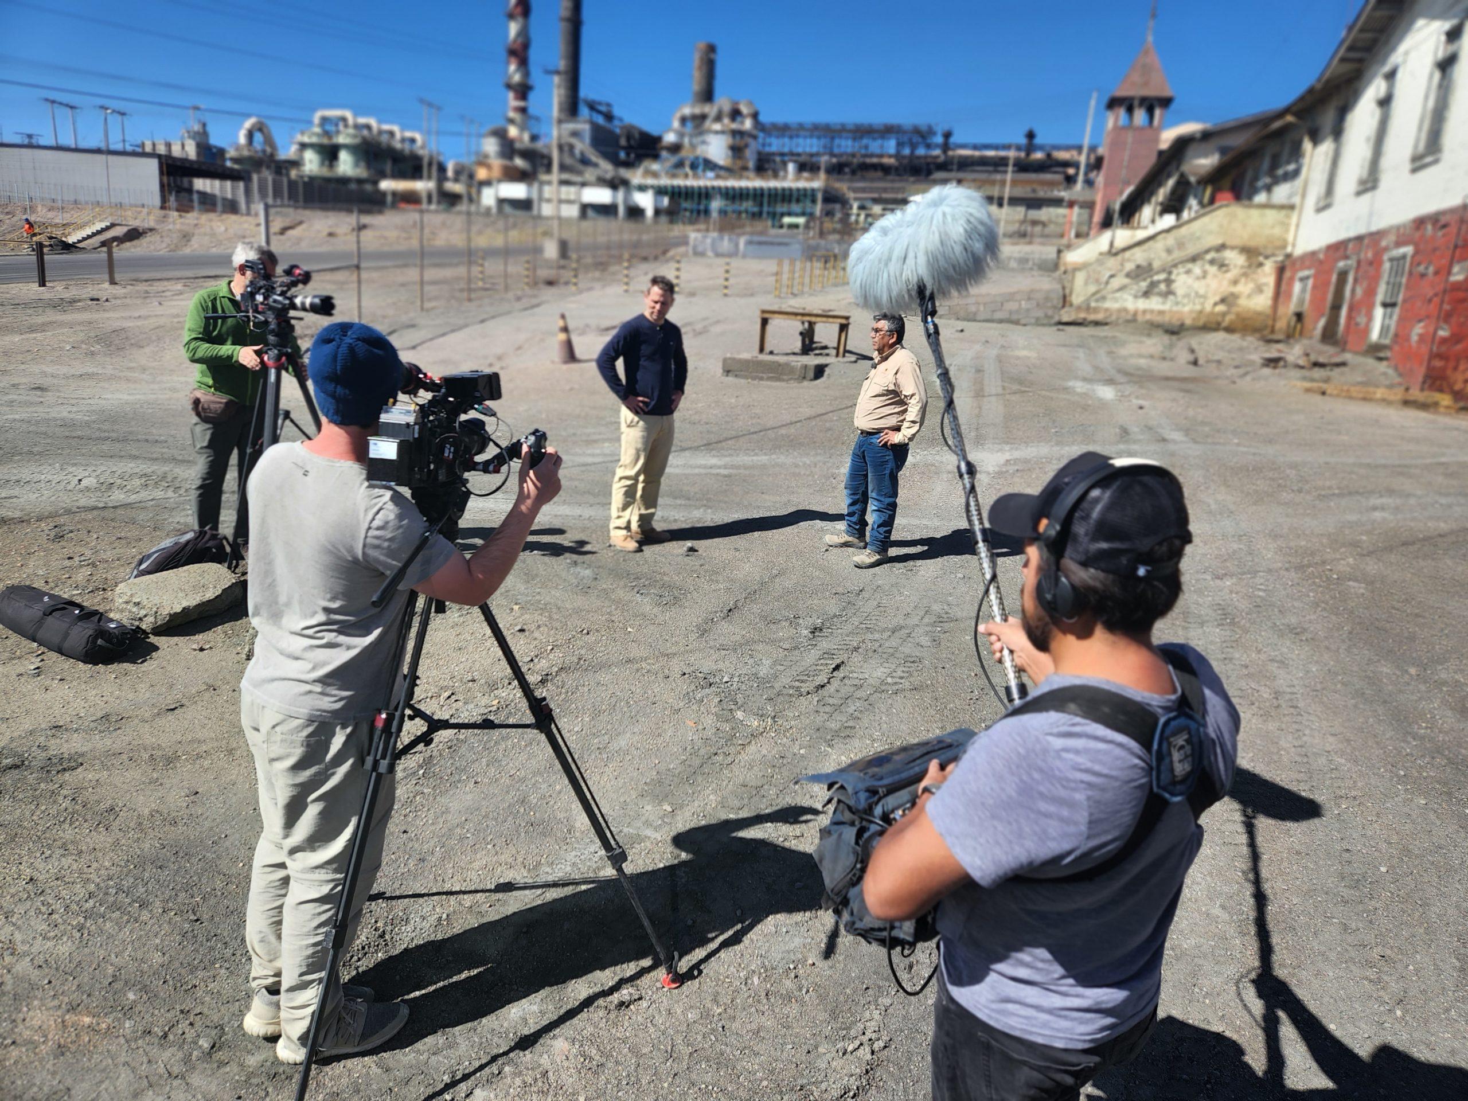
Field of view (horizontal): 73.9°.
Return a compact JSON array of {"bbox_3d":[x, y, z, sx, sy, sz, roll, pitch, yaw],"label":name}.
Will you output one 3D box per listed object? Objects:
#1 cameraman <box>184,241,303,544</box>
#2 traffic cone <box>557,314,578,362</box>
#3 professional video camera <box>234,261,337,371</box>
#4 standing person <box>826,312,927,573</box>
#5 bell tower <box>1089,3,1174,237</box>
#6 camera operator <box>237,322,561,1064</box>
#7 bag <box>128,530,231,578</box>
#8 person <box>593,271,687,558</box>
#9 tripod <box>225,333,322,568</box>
[{"bbox_3d":[-2.948,-0.894,5.933,0.520,1.780,0.600,9,15,21],"label":"cameraman"},{"bbox_3d":[-2.788,-3.546,16.300,0.360,0.790,0.360,6,14,10],"label":"traffic cone"},{"bbox_3d":[-2.626,-1.382,5.720,0.600,0.600,0.320,0,14,-15],"label":"professional video camera"},{"bbox_3d":[1.025,-0.809,6.734,0.500,1.690,0.580,-2,15,-22],"label":"standing person"},{"bbox_3d":[23.630,-25.062,58.000,4.000,12.400,4.000,7,14,15],"label":"bell tower"},{"bbox_3d":[-0.823,0.332,2.430,0.560,1.770,0.720,16,18,41],"label":"camera operator"},{"bbox_3d":[-3.203,-0.058,5.749,0.560,0.280,0.360,-3,15,-24],"label":"bag"},{"bbox_3d":[-0.601,-0.916,6.580,0.630,1.790,0.380,-3,15,-27],"label":"person"},{"bbox_3d":[-2.569,-0.555,5.690,0.850,1.360,0.850,0,14,-15],"label":"tripod"}]

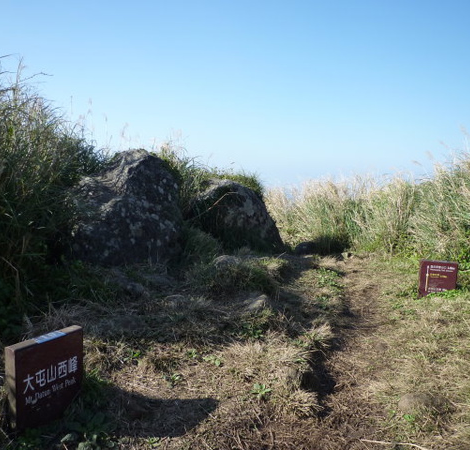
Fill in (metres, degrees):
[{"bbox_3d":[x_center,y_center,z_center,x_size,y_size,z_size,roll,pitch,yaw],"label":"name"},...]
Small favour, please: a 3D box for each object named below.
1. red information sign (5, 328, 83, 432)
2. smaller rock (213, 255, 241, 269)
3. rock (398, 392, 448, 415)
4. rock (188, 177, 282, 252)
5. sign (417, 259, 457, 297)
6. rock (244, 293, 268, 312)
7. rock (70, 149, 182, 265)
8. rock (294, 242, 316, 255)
[{"bbox_3d":[-1.178,0.941,2.723,0.086,0.483,0.475,6,8,30],"label":"red information sign"},{"bbox_3d":[-0.107,0.522,6.200,0.401,0.210,0.300,1,7,0],"label":"smaller rock"},{"bbox_3d":[1.203,1.145,2.780,0.311,0.100,0.190,2,7,8],"label":"rock"},{"bbox_3d":[-0.009,-0.175,8.000,1.719,1.280,1.400,1,7,0],"label":"rock"},{"bbox_3d":[2.732,0.730,5.821,0.424,0.465,0.090,3,7,19],"label":"sign"},{"bbox_3d":[0.236,0.850,4.750,0.285,0.180,0.250,1,7,1],"label":"rock"},{"bbox_3d":[-1.744,-0.295,6.900,1.694,1.730,1.350,0,7,-4],"label":"rock"},{"bbox_3d":[1.283,0.434,8.000,0.406,0.230,0.320,1,7,3],"label":"rock"}]

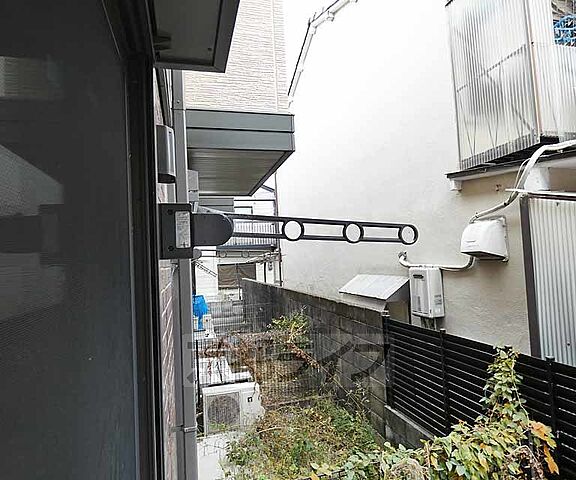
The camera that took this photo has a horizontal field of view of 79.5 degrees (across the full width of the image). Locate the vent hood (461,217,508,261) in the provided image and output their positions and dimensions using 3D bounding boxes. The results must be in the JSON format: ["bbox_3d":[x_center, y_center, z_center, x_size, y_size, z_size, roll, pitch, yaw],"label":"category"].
[{"bbox_3d":[1.902,0.001,3.447,0.290,0.410,0.360,-2,-3,-17],"label":"vent hood"}]

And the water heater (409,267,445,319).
[{"bbox_3d":[1.710,0.637,4.285,0.185,0.580,0.350,-2,-3,-17],"label":"water heater"}]

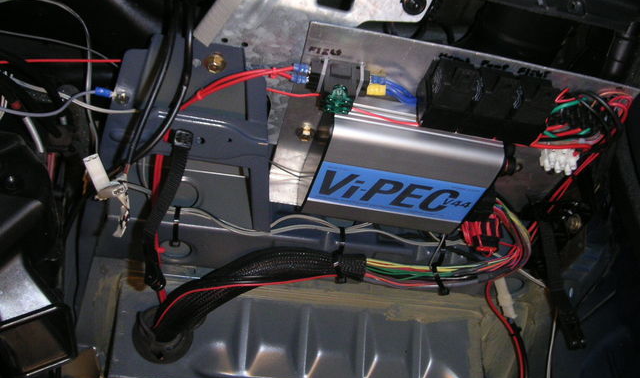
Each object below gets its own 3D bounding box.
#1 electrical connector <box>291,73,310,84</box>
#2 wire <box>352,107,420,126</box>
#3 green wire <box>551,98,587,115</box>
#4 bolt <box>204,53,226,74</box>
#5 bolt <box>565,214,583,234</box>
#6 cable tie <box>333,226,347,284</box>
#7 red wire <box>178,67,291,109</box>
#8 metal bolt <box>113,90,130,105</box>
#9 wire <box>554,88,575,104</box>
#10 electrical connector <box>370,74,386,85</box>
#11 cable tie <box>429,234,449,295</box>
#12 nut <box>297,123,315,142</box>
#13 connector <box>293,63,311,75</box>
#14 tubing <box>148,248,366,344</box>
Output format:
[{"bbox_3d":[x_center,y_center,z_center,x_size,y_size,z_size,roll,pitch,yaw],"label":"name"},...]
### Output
[{"bbox_3d":[-0.014,-0.080,0.508,0.015,0.006,0.006,9,19,-10],"label":"electrical connector"},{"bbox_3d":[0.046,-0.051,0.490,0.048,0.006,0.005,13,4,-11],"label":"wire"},{"bbox_3d":[0.171,-0.057,0.482,0.024,0.011,0.010,5,6,-11],"label":"green wire"},{"bbox_3d":[-0.079,-0.095,0.532,0.015,0.015,0.006,6,46,-6],"label":"bolt"},{"bbox_3d":[0.226,0.031,0.625,0.015,0.015,0.010,14,14,9],"label":"bolt"},{"bbox_3d":[0.017,0.057,0.610,0.011,0.050,0.022,1,18,0],"label":"cable tie"},{"bbox_3d":[-0.062,-0.075,0.517,0.106,0.020,0.015,-13,-4,31],"label":"red wire"},{"bbox_3d":[-0.151,-0.070,0.535,0.013,0.013,0.006,6,46,-6],"label":"metal bolt"},{"bbox_3d":[0.168,-0.064,0.482,0.013,0.010,0.007,5,6,-11],"label":"wire"},{"bbox_3d":[0.041,-0.076,0.487,0.011,0.007,0.007,5,6,-11],"label":"electrical connector"},{"bbox_3d":[0.101,0.065,0.600,0.014,0.050,0.022,1,18,0],"label":"cable tie"},{"bbox_3d":[-0.011,-0.044,0.553,0.015,0.010,0.015,9,-33,-11],"label":"nut"},{"bbox_3d":[-0.013,-0.086,0.505,0.014,0.006,0.006,9,19,-10],"label":"connector"},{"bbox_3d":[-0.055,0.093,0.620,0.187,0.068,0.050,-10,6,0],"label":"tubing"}]

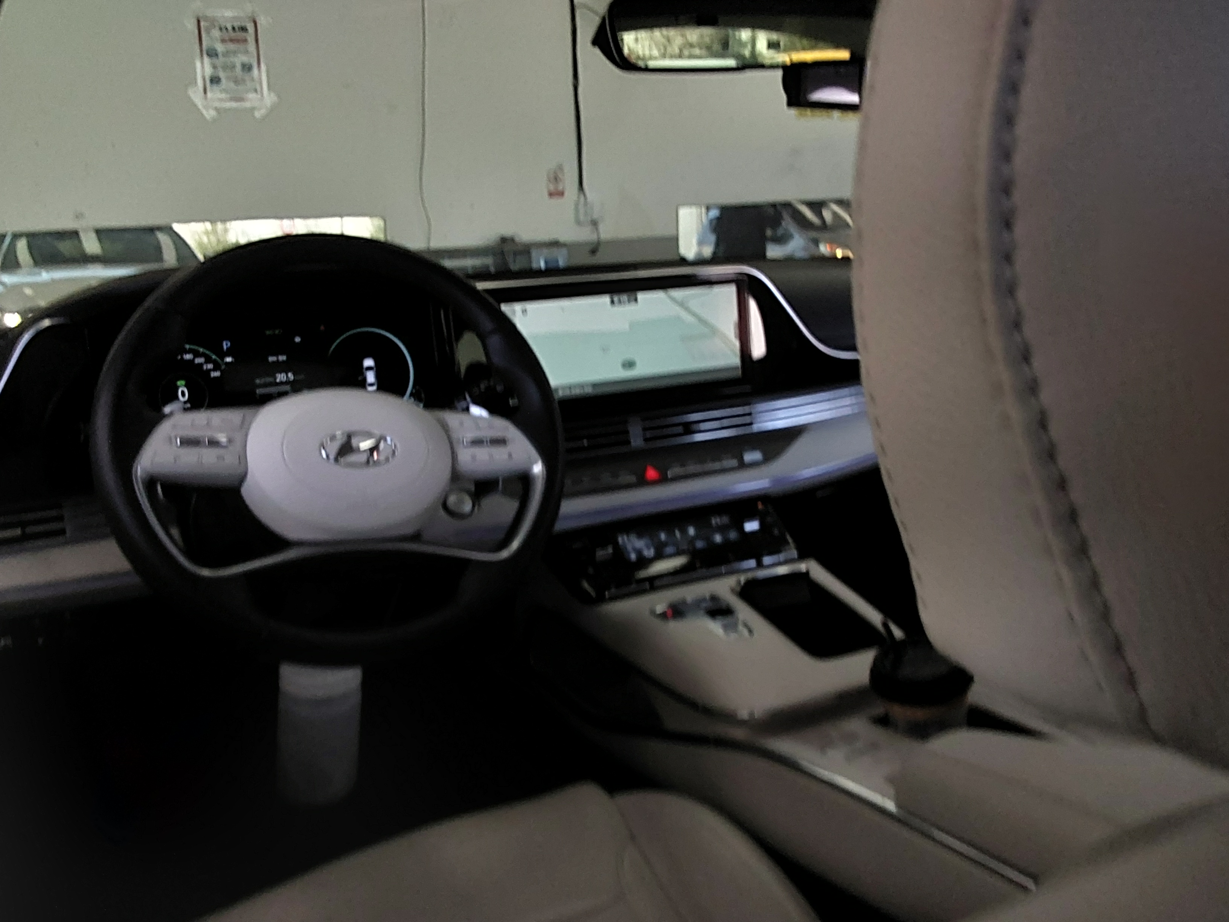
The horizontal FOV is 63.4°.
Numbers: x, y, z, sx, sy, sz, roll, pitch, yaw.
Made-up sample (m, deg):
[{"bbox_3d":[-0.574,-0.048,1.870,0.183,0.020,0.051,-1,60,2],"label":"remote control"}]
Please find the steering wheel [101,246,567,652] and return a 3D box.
[{"bbox_3d":[-0.229,-0.011,0.837,0.375,0.375,0.095,-2,-20,-23],"label":"steering wheel"}]

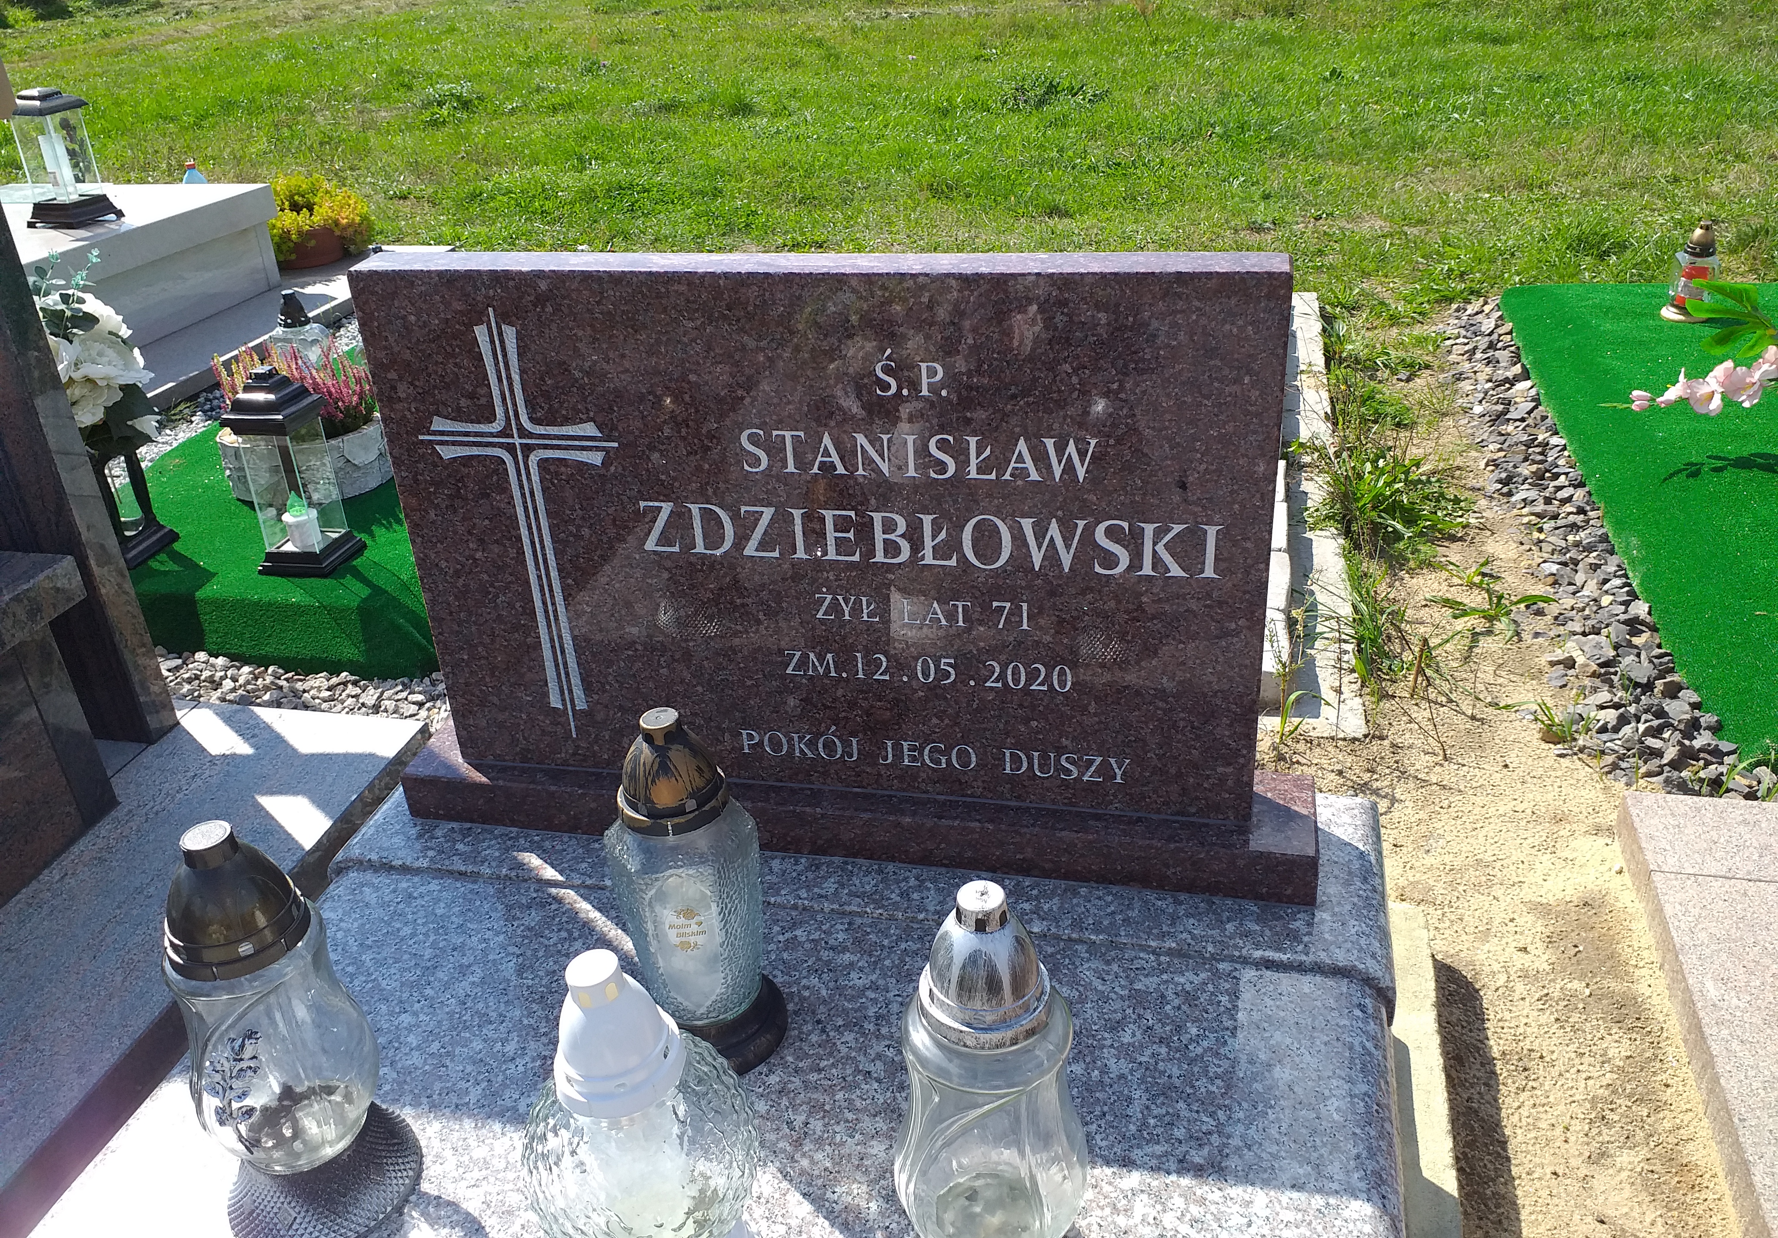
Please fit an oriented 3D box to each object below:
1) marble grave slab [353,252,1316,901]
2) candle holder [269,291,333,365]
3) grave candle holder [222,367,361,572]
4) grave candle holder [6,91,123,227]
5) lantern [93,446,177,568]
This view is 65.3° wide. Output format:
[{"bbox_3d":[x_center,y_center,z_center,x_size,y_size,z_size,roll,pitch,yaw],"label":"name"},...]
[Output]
[{"bbox_3d":[-0.064,-0.047,1.354,0.965,0.601,0.133,3,29,13],"label":"marble grave slab"},{"bbox_3d":[-1.281,-0.585,3.000,0.135,0.233,0.125,-15,30,-20],"label":"candle holder"},{"bbox_3d":[-0.946,-0.237,2.183,0.121,0.319,0.121,4,29,13],"label":"grave candle holder"},{"bbox_3d":[-2.195,-1.214,3.657,0.168,0.331,0.168,7,30,20],"label":"grave candle holder"},{"bbox_3d":[-1.293,-0.243,2.266,0.119,0.290,0.119,5,29,16],"label":"lantern"}]

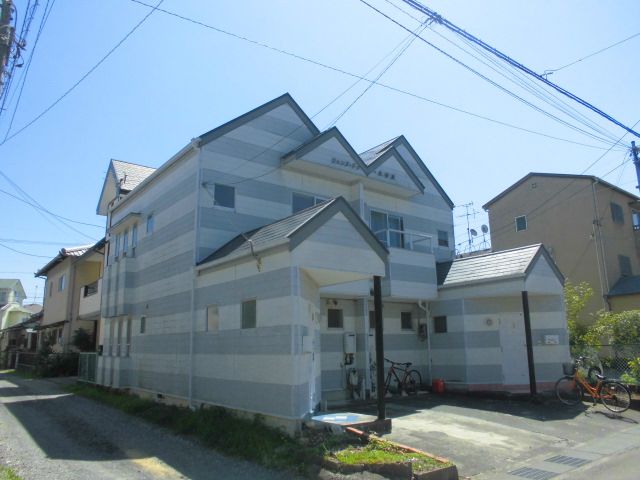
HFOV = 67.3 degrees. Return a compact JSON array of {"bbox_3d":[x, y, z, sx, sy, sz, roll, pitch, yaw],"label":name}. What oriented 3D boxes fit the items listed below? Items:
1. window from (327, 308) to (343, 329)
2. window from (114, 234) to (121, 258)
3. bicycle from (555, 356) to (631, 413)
[{"bbox_3d":[0.397,2.066,12.590,0.520,0.520,0.100,9,-15,-37],"label":"window"},{"bbox_3d":[-6.626,0.176,15.746,0.100,0.780,0.430,9,-15,-37],"label":"window"},{"bbox_3d":[6.556,3.508,11.669,0.570,1.150,1.760,7,-15,-33],"label":"bicycle"}]

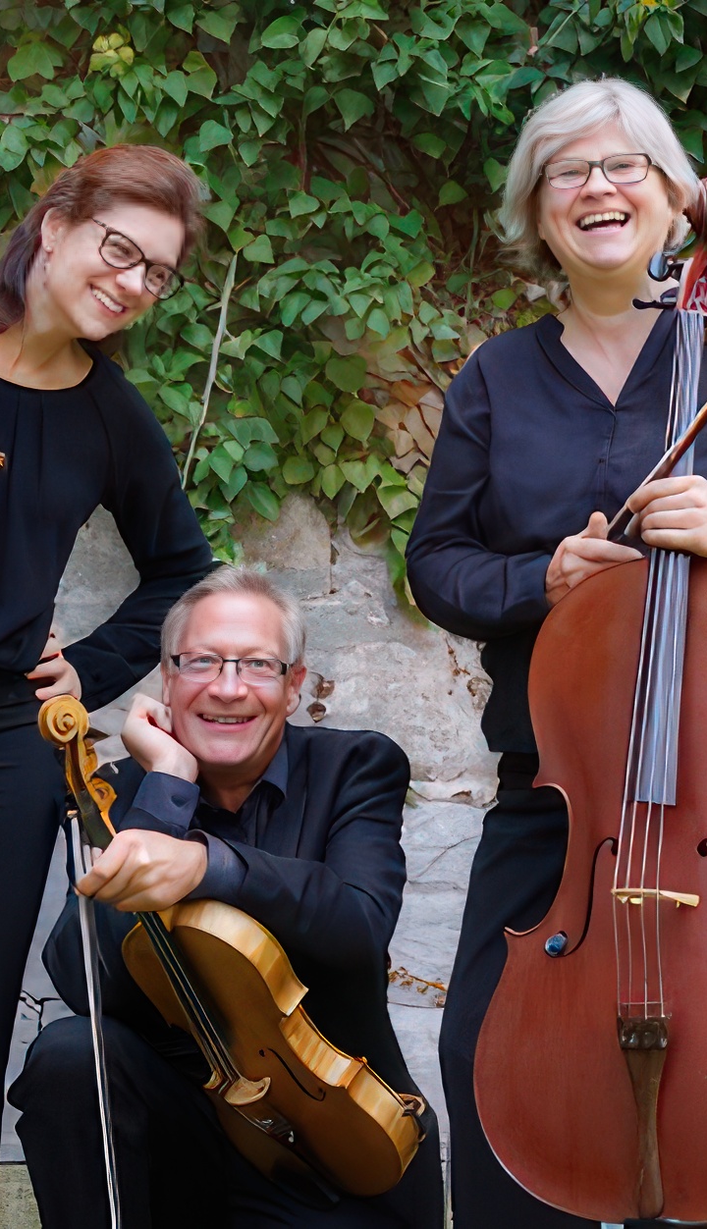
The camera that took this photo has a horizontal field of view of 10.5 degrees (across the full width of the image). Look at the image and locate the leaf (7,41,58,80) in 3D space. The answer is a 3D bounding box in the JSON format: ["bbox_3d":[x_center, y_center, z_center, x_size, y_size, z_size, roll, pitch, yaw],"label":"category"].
[{"bbox_3d":[-0.436,-0.752,5.220,0.072,0.061,0.020,0,-25,0],"label":"leaf"}]

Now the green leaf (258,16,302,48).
[{"bbox_3d":[-0.097,-0.770,5.080,0.059,0.044,0.025,1,-27,0],"label":"green leaf"}]

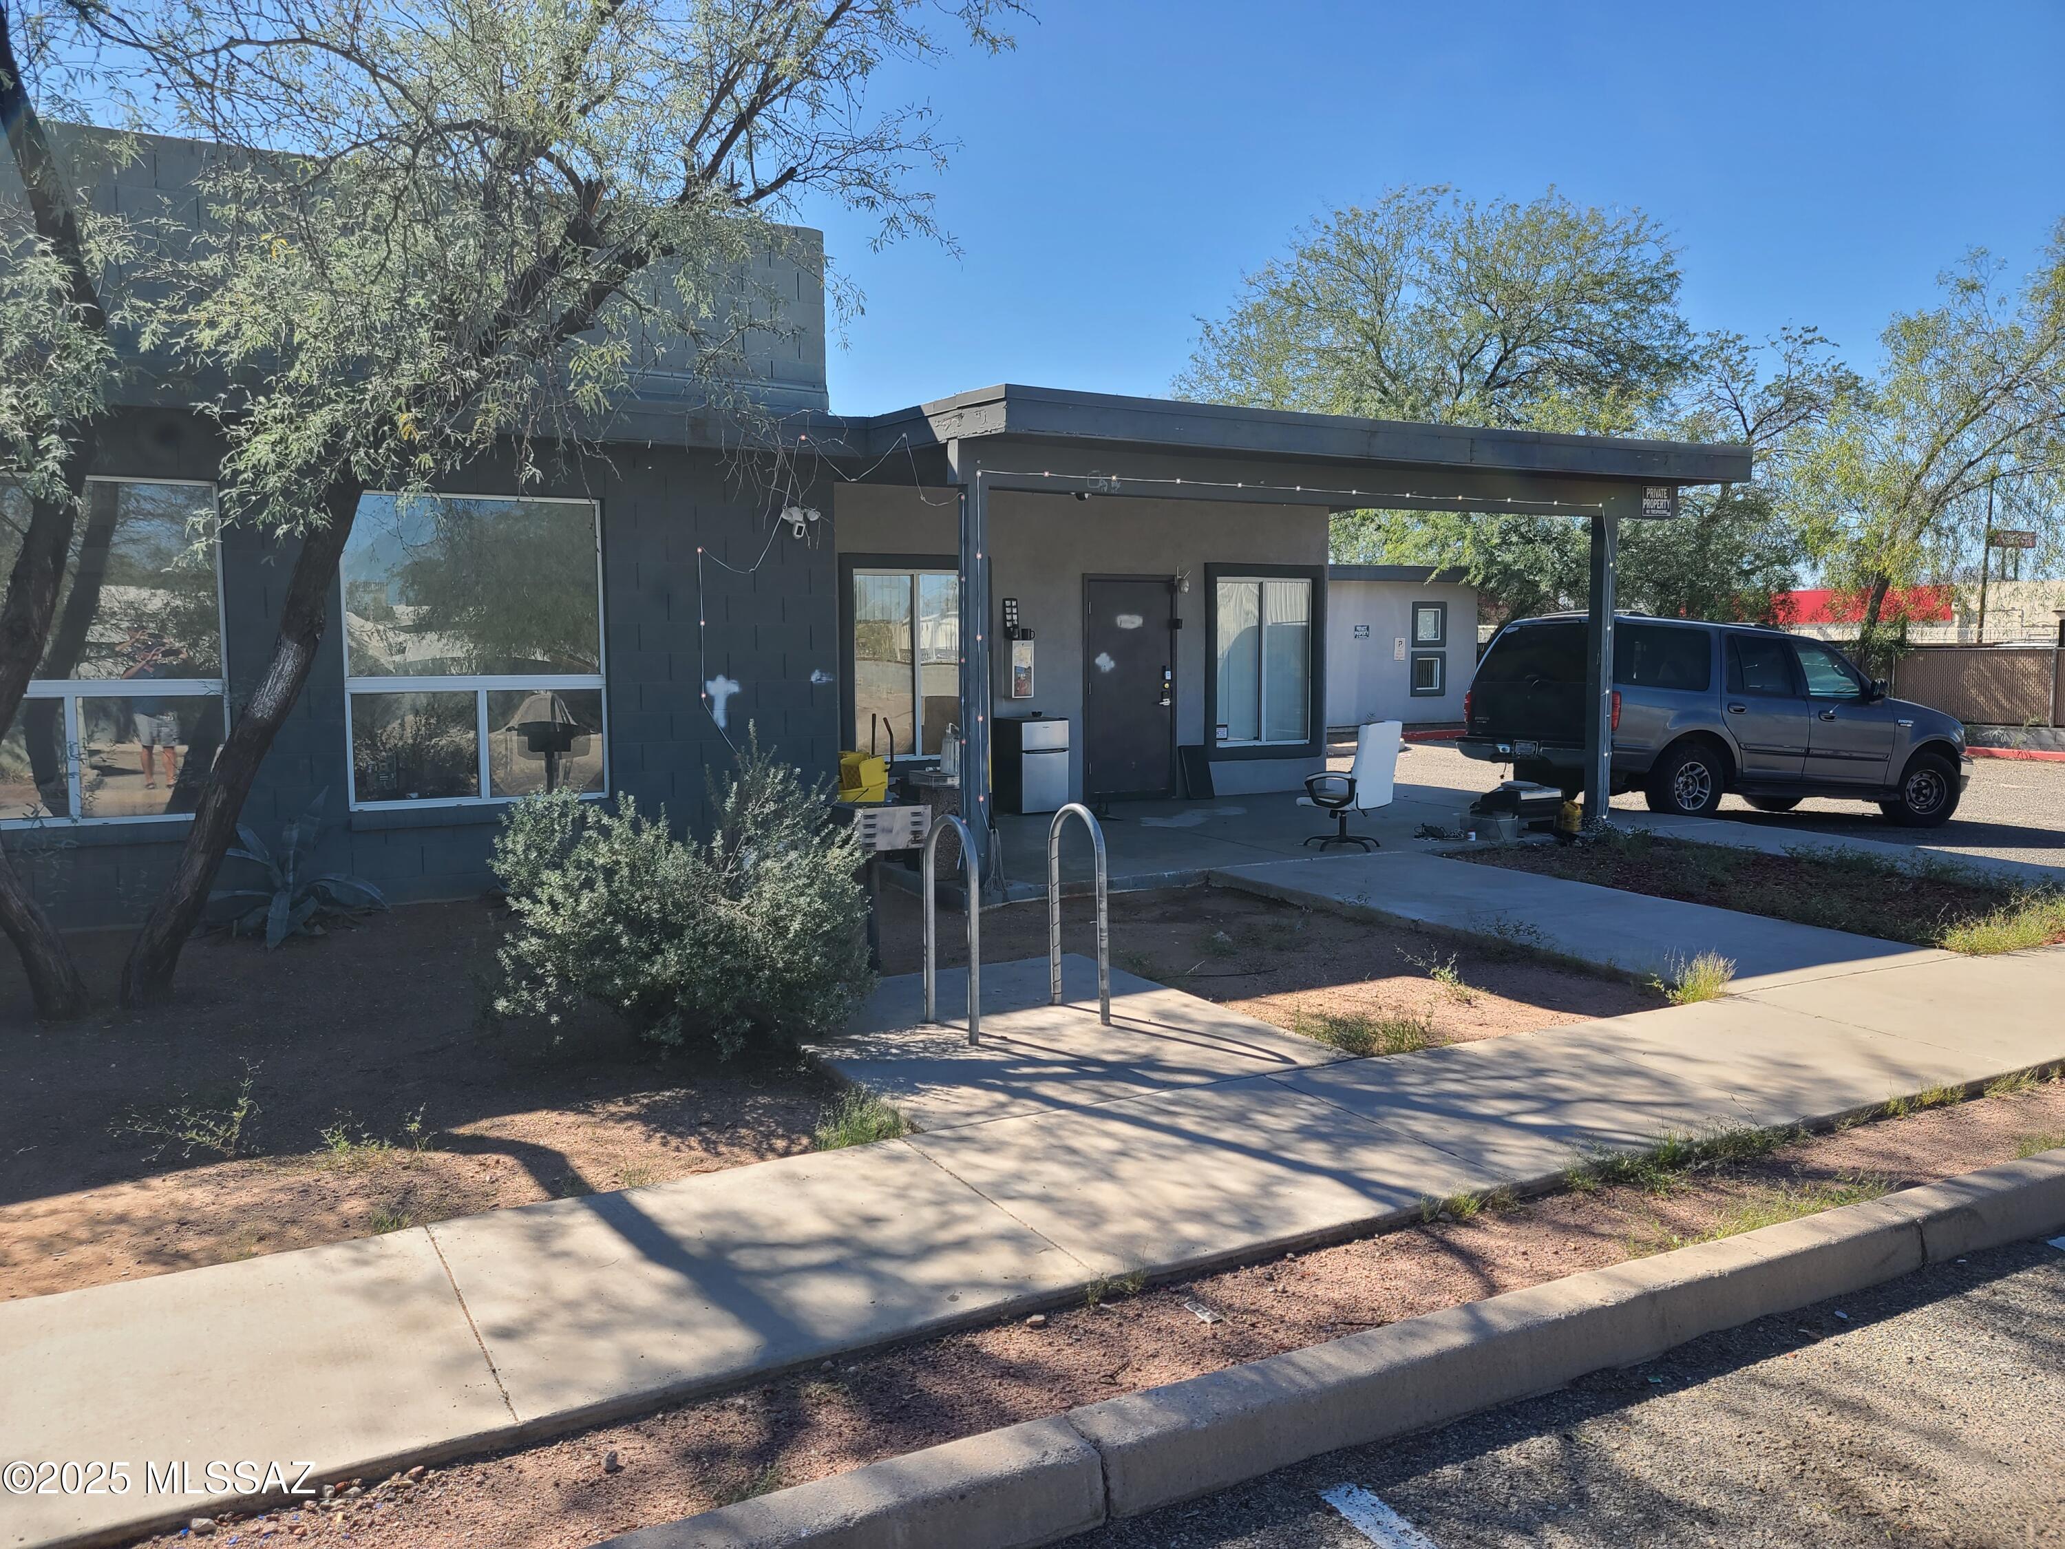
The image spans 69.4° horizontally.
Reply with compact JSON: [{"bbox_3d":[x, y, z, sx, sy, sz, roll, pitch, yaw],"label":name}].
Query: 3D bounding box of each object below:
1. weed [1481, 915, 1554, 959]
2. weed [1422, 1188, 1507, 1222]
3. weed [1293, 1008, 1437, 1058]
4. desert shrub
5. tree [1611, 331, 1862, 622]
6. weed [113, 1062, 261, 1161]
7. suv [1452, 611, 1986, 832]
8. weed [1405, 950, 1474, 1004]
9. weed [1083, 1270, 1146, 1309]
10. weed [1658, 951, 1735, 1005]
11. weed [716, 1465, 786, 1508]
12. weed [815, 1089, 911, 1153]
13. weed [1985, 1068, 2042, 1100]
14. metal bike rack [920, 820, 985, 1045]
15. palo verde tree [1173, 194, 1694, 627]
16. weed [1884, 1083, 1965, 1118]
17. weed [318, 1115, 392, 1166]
[{"bbox_3d":[2.613,0.865,7.957,0.250,0.140,0.310,-3,6,-27],"label":"weed"},{"bbox_3d":[1.257,1.237,4.311,0.250,0.080,0.090,-3,6,-27],"label":"weed"},{"bbox_3d":[1.401,1.025,6.088,0.460,0.115,0.360,-3,6,-27],"label":"weed"},{"bbox_3d":[-1.528,0.453,6.432,1.530,1.222,1.350,-1,5,-13],"label":"desert shrub"},{"bbox_3d":[12.029,-4.029,25.809,4.057,7.169,3.900,2,5,25],"label":"tree"},{"bbox_3d":[-2.756,1.077,4.865,0.450,0.247,0.330,-3,5,-30],"label":"weed"},{"bbox_3d":[6.937,-0.507,14.892,5.180,1.920,2.000,1,4,-22],"label":"suv"},{"bbox_3d":[1.917,0.918,6.956,0.320,0.176,0.280,1,5,16],"label":"weed"},{"bbox_3d":[0.204,1.279,3.759,0.164,0.075,0.075,-3,5,-27],"label":"weed"},{"bbox_3d":[2.983,0.894,6.693,0.340,0.206,0.250,2,5,24],"label":"weed"},{"bbox_3d":[-0.538,1.334,2.850,0.120,0.055,0.075,-3,6,-27],"label":"weed"},{"bbox_3d":[-0.573,1.121,4.966,0.300,0.135,0.220,-3,6,-27],"label":"weed"},{"bbox_3d":[3.577,1.118,5.465,0.294,0.085,0.110,-3,5,-27],"label":"weed"},{"bbox_3d":[-0.329,0.613,6.102,0.050,0.895,0.480,-3,5,-27],"label":"metal bike rack"},{"bbox_3d":[7.338,-5.603,27.434,9.364,10.066,8.500,1,5,15],"label":"palo verde tree"},{"bbox_3d":[3.165,1.137,5.286,0.360,0.095,0.090,-3,6,-27],"label":"weed"},{"bbox_3d":[-2.142,1.160,4.730,0.190,0.110,0.170,-3,6,-27],"label":"weed"}]

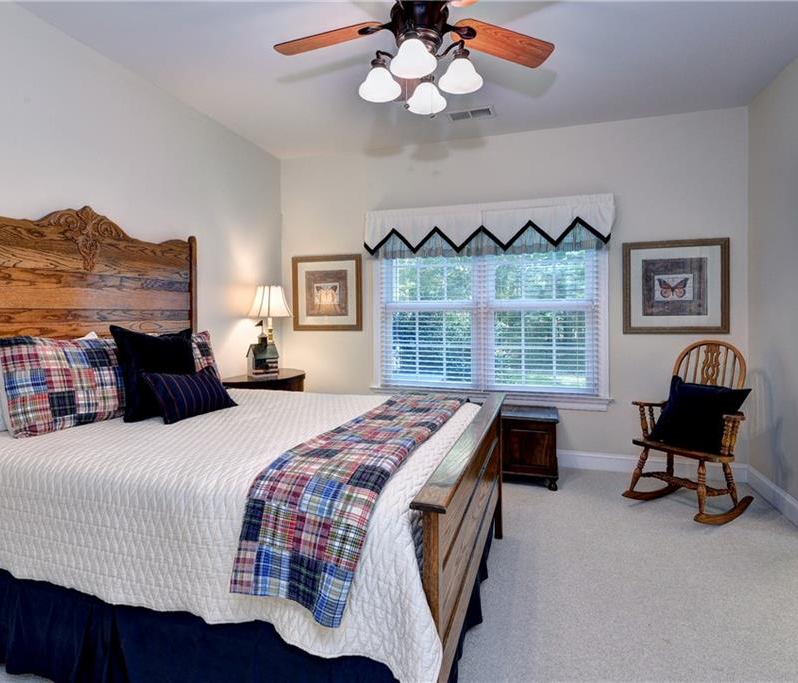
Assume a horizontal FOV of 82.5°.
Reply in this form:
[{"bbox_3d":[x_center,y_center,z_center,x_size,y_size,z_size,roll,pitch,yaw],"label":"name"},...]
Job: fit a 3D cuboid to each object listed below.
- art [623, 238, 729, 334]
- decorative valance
[{"bbox_3d":[2.070,-0.402,3.411,0.700,0.700,0.030,0,2,18],"label":"art"},{"bbox_3d":[0.678,-0.922,3.784,2.000,0.450,0.120,0,2,18],"label":"decorative valance"}]

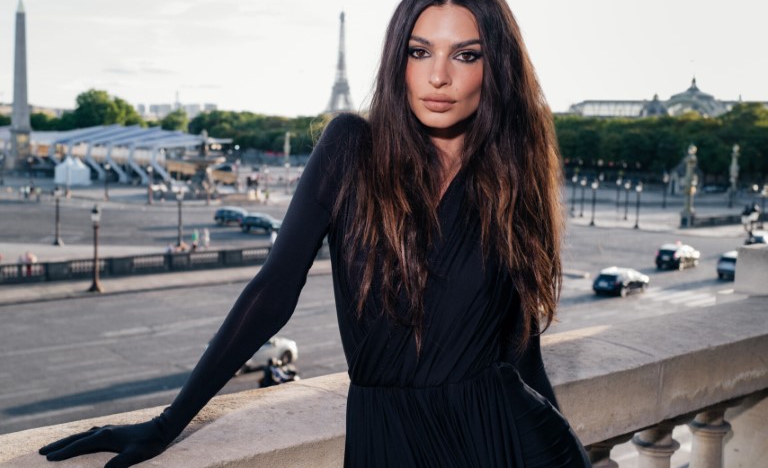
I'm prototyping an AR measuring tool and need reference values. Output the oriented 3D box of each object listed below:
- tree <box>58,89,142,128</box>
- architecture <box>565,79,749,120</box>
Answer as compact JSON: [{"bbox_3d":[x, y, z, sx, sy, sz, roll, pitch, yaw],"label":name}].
[{"bbox_3d":[-109.206,-45.441,346.212,29.000,20.951,26.000,2,7,0],"label":"tree"},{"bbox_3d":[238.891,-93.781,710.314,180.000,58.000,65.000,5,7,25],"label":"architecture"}]

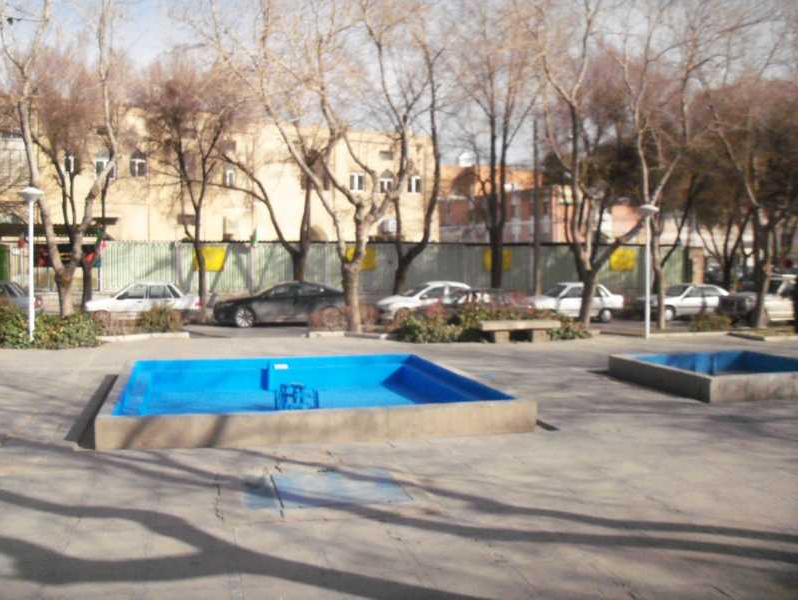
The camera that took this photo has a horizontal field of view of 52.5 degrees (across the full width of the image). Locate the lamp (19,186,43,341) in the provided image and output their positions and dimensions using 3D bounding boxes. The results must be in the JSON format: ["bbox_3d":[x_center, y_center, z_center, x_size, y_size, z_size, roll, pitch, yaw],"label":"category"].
[{"bbox_3d":[-7.780,-0.748,17.097,0.500,3.250,0.500,0,3,-15],"label":"lamp"}]

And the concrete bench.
[{"bbox_3d":[2.473,0.669,16.815,1.700,0.430,0.450,0,3,-15],"label":"concrete bench"}]

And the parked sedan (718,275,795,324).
[{"bbox_3d":[13.200,0.000,27.300,4.400,1.650,1.660,0,3,-15],"label":"parked sedan"}]

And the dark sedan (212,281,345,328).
[{"bbox_3d":[-3.702,0.151,26.642,4.700,1.460,1.820,0,3,-13],"label":"dark sedan"}]

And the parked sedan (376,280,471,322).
[{"bbox_3d":[1.335,0.119,28.800,3.900,1.430,1.660,0,3,-12],"label":"parked sedan"}]

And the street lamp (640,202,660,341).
[{"bbox_3d":[6.062,-0.677,19.657,0.480,3.260,0.480,0,3,-15],"label":"street lamp"}]

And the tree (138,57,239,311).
[{"bbox_3d":[-7.547,-4.051,29.000,3.500,9.200,3.400,0,3,-12],"label":"tree"}]

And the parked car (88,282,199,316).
[{"bbox_3d":[-9.130,0.120,29.100,3.970,1.450,1.620,0,3,-15],"label":"parked car"}]

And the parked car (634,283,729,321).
[{"bbox_3d":[11.900,0.070,33.400,4.150,1.430,1.660,0,3,-15],"label":"parked car"}]

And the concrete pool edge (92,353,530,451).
[{"bbox_3d":[-1.255,1.140,10.236,4.438,0.311,4.428,0,3,-15],"label":"concrete pool edge"}]

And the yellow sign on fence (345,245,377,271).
[{"bbox_3d":[-1.688,-1.796,35.000,1.400,1.100,0.050,0,3,-12],"label":"yellow sign on fence"}]

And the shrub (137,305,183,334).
[{"bbox_3d":[-5.300,0.416,17.900,1.080,0.660,1.000,0,3,-15],"label":"shrub"}]

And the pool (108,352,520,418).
[{"bbox_3d":[-1.160,1.103,9.378,3.900,0.420,3.900,0,3,-15],"label":"pool"}]

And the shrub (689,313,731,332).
[{"bbox_3d":[8.479,0.599,22.232,0.950,0.550,0.800,0,3,-15],"label":"shrub"}]

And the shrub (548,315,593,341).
[{"bbox_3d":[3.730,0.601,17.800,0.950,0.500,0.800,0,3,-15],"label":"shrub"}]

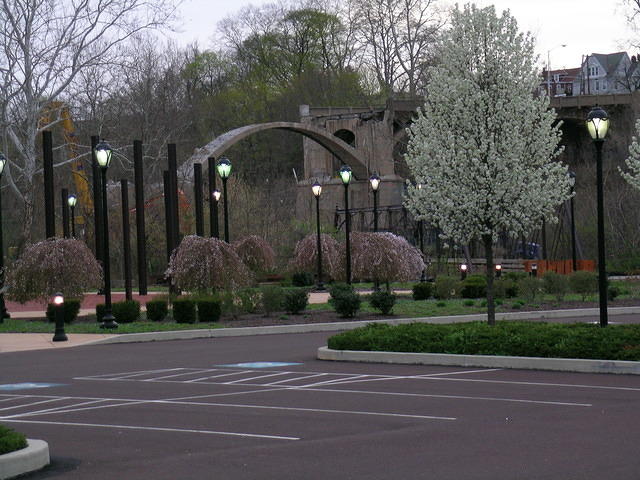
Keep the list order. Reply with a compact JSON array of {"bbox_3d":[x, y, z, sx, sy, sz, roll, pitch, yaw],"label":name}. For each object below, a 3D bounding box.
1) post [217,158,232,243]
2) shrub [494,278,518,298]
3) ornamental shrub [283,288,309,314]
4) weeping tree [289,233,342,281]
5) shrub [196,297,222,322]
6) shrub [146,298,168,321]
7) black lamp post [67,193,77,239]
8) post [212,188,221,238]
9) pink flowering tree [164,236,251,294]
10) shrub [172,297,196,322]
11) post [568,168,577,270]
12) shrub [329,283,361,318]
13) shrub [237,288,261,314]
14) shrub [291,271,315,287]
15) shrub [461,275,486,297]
[{"bbox_3d":[-2.678,-0.187,54.300,0.410,4.322,0.410,-2,0,0],"label":"post"},{"bbox_3d":[5.637,1.466,57.000,0.720,0.605,0.700,-2,0,0],"label":"shrub"},{"bbox_3d":[-0.624,1.582,48.500,0.660,0.669,0.660,-2,0,0],"label":"ornamental shrub"},{"bbox_3d":[-0.162,0.897,93.697,2.733,2.509,2.733,-2,0,0],"label":"weeping tree"},{"bbox_3d":[-2.886,1.812,49.309,0.659,0.669,0.659,-2,0,0],"label":"shrub"},{"bbox_3d":[-4.076,1.756,47.300,0.540,0.527,0.540,-2,0,0],"label":"shrub"},{"bbox_3d":[-11.171,0.091,85.500,0.410,4.309,0.410,-2,0,0],"label":"black lamp post"},{"bbox_3d":[-4.755,-0.055,87.924,0.460,4.662,0.460,-2,0,0],"label":"post"},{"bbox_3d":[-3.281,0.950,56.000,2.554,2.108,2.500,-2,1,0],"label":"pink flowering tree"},{"bbox_3d":[-3.276,1.699,45.600,0.580,0.617,0.580,-2,0,0],"label":"shrub"},{"bbox_3d":[10.066,-0.537,75.000,0.398,4.454,0.400,-2,1,0],"label":"post"},{"bbox_3d":[0.585,1.450,45.000,0.760,0.847,0.740,-2,0,0],"label":"shrub"},{"bbox_3d":[-2.072,1.771,54.739,0.694,0.726,0.694,-2,0,0],"label":"shrub"},{"bbox_3d":[-0.778,1.815,87.761,1.067,0.698,1.067,-2,0,0],"label":"shrub"},{"bbox_3d":[5.104,1.541,62.500,0.895,0.795,0.850,-2,1,0],"label":"shrub"}]

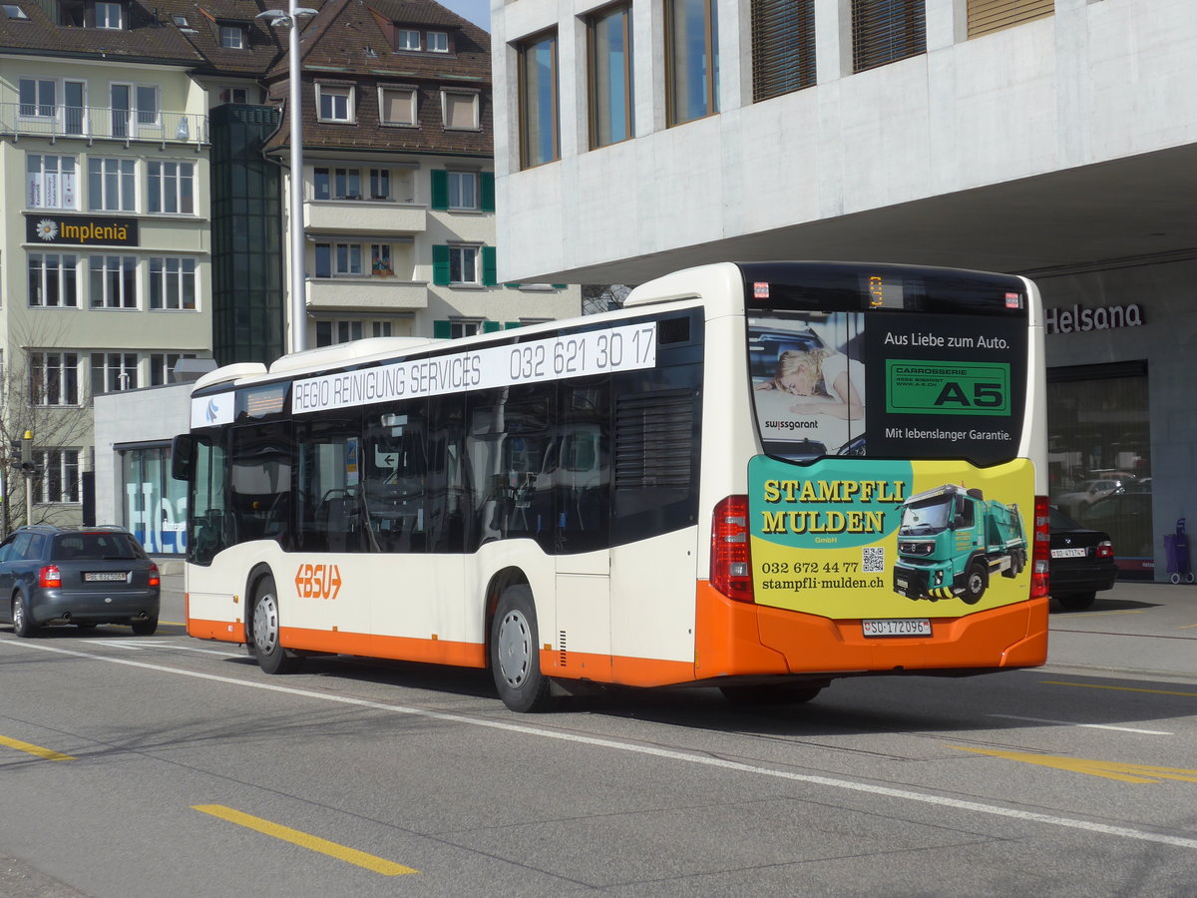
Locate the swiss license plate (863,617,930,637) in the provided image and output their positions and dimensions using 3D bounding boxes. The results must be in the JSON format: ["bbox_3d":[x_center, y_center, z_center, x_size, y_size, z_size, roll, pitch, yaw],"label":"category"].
[{"bbox_3d":[1.935,1.157,17.922,0.500,0.110,0.020,1,-16,-25],"label":"swiss license plate"}]

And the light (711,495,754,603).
[{"bbox_3d":[0.849,0.635,17.551,0.225,0.690,0.210,1,-2,-25],"label":"light"}]

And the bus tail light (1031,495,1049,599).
[{"bbox_3d":[2.927,0.664,18.523,0.225,0.690,0.210,1,-2,-25],"label":"bus tail light"}]

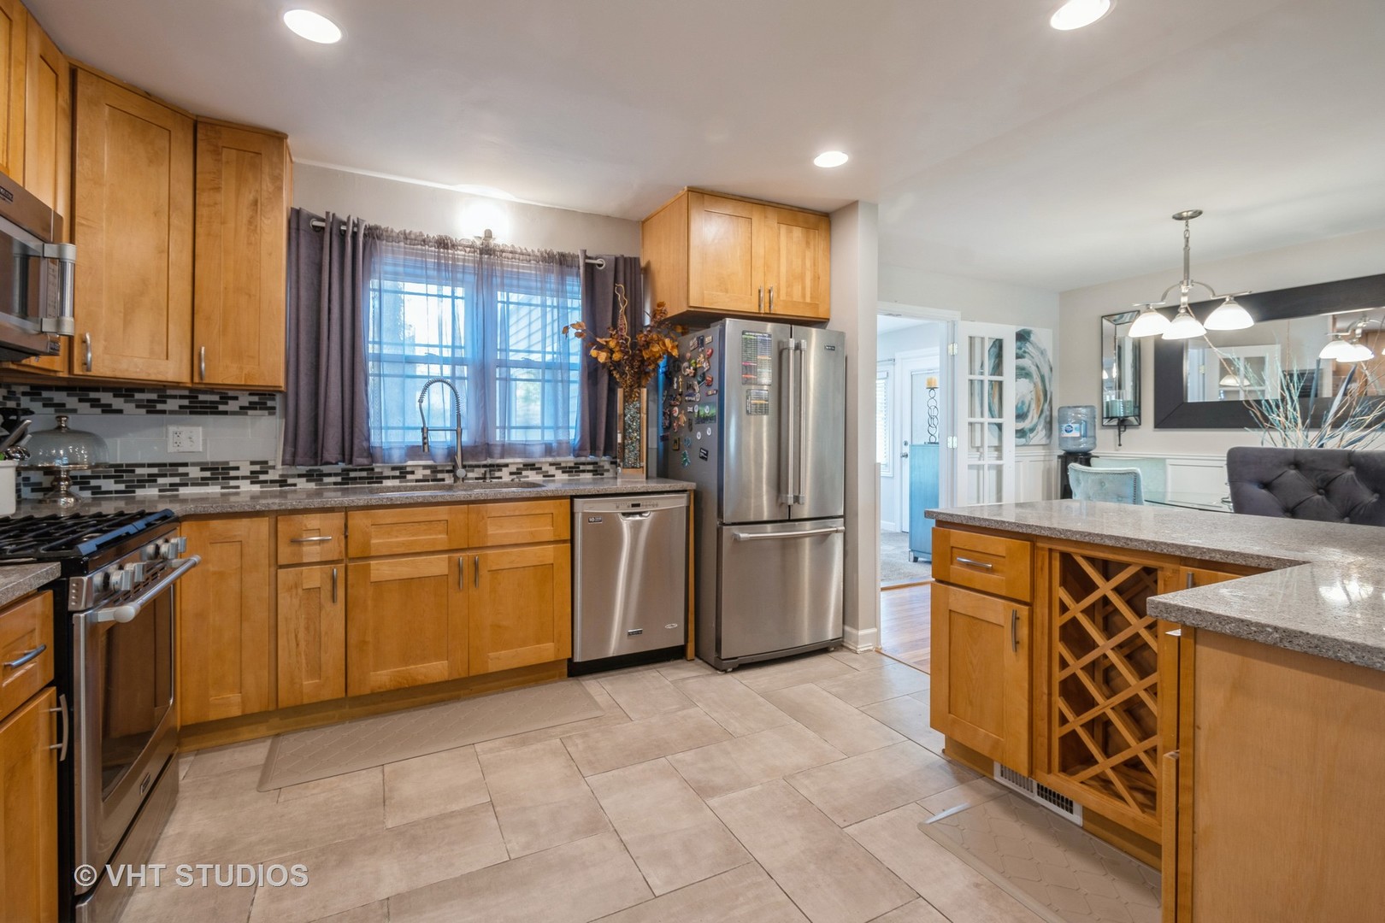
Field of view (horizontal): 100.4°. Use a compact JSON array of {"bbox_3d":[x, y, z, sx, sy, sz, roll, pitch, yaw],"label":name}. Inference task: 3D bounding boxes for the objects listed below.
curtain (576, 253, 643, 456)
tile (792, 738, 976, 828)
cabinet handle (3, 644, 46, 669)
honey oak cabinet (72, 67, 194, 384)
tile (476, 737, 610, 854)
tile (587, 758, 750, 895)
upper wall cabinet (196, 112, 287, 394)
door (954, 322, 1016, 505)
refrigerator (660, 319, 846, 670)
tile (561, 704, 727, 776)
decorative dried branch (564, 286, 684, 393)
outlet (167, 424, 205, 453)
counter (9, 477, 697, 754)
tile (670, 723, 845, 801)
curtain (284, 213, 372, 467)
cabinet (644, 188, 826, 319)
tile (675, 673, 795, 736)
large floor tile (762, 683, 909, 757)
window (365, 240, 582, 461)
[{"bbox_3d":[-0.485,-0.627,3.371,0.416,1.199,0.090,-1,1,-26],"label":"curtain"},{"bbox_3d":[0.625,1.058,1.921,0.581,0.010,0.289,-1,1,-26],"label":"tile"},{"bbox_3d":[-1.258,0.366,1.091,0.032,0.014,0.120,-1,1,-26],"label":"cabinet handle"},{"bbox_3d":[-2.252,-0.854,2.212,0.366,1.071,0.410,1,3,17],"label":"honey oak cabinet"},{"bbox_3d":[-0.520,1.117,1.964,0.313,0.012,0.587,-1,3,-29],"label":"tile"},{"bbox_3d":[-0.098,1.124,1.836,0.313,0.012,0.587,-1,3,-29],"label":"tile"},{"bbox_3d":[-1.962,-0.856,2.548,0.297,1.069,0.335,-1,1,-26],"label":"upper wall cabinet"},{"bbox_3d":[2.455,-0.071,4.824,0.585,2.140,0.040,0,1,-17],"label":"door"},{"bbox_3d":[0.336,0.141,3.386,0.838,1.778,0.722,-1,3,-29],"label":"refrigerator"},{"bbox_3d":[-0.158,1.056,2.184,0.581,0.010,0.289,-1,1,-26],"label":"tile"},{"bbox_3d":[-0.372,-0.657,3.168,0.626,0.564,0.404,-1,3,-29],"label":"decorative dried branch"},{"bbox_3d":[-2.289,-0.102,2.606,0.119,0.119,0.012,-1,3,-29],"label":"outlet"},{"bbox_3d":[-1.365,0.609,2.713,2.755,0.923,0.616,-1,3,-29],"label":"counter"},{"bbox_3d":[0.249,1.107,2.161,0.616,0.012,0.298,-1,3,-29],"label":"tile"},{"bbox_3d":[-1.754,-0.587,2.786,0.383,1.192,0.096,-1,3,-29],"label":"curtain"},{"bbox_3d":[0.248,-1.116,3.453,0.913,0.637,0.637,0,1,-25],"label":"cabinet"},{"bbox_3d":[0.173,1.083,2.618,0.313,0.012,0.587,-1,3,-29],"label":"tile"},{"bbox_3d":[0.560,1.052,2.379,0.289,0.010,0.581,-1,1,-26],"label":"large floor tile"},{"bbox_3d":[-1.152,-0.553,3.160,1.177,1.102,0.090,-1,1,-26],"label":"window"}]

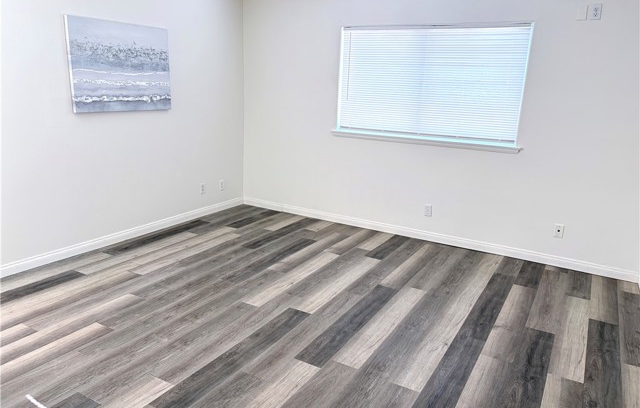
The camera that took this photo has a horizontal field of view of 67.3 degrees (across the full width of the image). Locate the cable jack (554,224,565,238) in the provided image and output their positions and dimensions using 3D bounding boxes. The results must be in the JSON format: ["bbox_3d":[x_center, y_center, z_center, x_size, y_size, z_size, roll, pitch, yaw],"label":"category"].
[{"bbox_3d":[2.107,0.244,4.236,0.071,0.115,0.012,10,17,29],"label":"cable jack"}]

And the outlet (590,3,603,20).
[{"bbox_3d":[2.176,-1.511,3.781,0.071,0.116,0.012,10,17,29],"label":"outlet"}]

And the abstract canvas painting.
[{"bbox_3d":[-1.726,-1.198,4.247,0.037,0.757,1.012,10,17,29],"label":"abstract canvas painting"}]

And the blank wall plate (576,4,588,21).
[{"bbox_3d":[2.090,-1.524,3.831,0.072,0.115,0.012,10,17,29],"label":"blank wall plate"}]

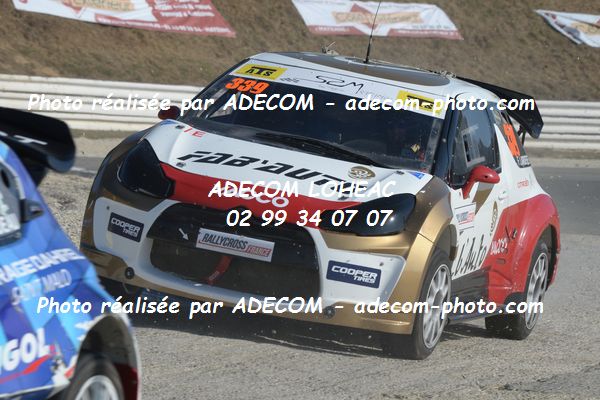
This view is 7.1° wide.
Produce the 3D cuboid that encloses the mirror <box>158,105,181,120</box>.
[{"bbox_3d":[-0.714,-0.474,26.575,0.170,0.160,0.120,11,4,15],"label":"mirror"}]

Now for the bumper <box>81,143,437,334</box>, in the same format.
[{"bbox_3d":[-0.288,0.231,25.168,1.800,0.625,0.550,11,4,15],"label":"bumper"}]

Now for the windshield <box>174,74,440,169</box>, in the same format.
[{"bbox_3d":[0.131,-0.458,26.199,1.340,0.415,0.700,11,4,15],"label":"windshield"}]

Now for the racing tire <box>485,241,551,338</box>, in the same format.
[{"bbox_3d":[1.248,0.501,27.869,0.230,0.630,0.630,11,4,15],"label":"racing tire"}]

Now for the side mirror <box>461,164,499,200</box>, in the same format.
[{"bbox_3d":[1.011,-0.095,27.000,0.190,0.195,0.125,11,4,15],"label":"side mirror"}]

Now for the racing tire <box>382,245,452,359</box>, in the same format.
[{"bbox_3d":[0.600,0.534,25.496,0.230,0.630,0.630,11,4,15],"label":"racing tire"}]

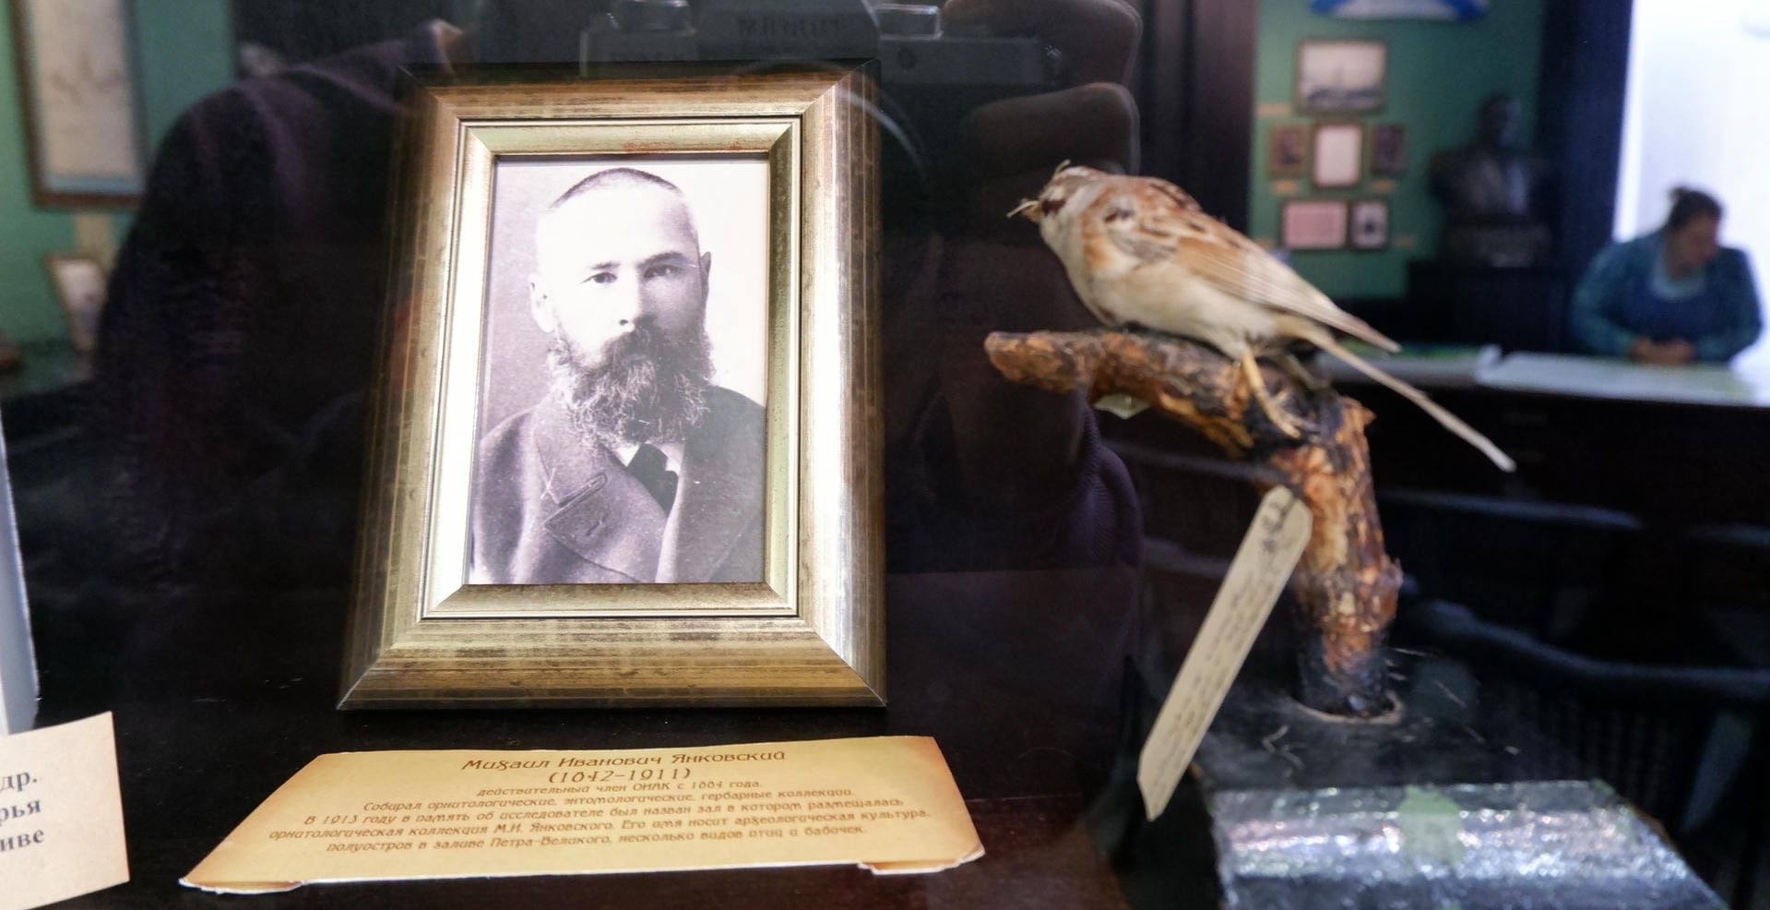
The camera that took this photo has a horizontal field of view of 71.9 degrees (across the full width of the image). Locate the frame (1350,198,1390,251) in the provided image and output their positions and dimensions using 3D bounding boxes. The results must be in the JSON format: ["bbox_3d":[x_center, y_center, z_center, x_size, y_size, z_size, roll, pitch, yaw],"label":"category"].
[{"bbox_3d":[1.878,-0.891,4.722,0.155,0.200,0.020,0,8,0],"label":"frame"}]

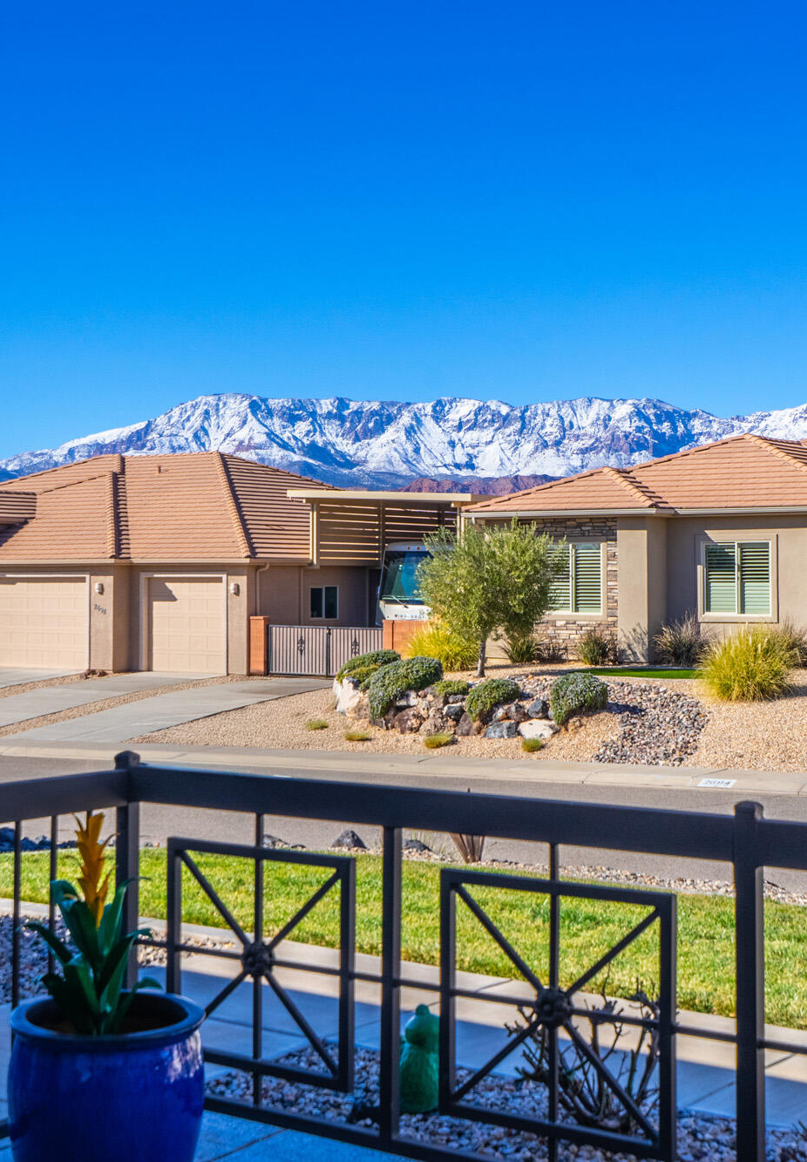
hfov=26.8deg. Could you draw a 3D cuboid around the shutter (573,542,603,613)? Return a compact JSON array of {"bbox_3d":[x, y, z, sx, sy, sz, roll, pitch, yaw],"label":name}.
[{"bbox_3d":[3.964,-0.073,36.400,0.740,1.490,0.080,0,-1,36],"label":"shutter"}]

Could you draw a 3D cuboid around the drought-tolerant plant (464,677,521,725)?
[{"bbox_3d":[1.527,2.063,29.000,0.970,0.810,0.930,0,0,3],"label":"drought-tolerant plant"}]

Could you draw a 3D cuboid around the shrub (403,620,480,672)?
[{"bbox_3d":[0.729,1.260,33.000,1.460,1.020,1.400,0,0,1],"label":"shrub"}]

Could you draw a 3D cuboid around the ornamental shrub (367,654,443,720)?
[{"bbox_3d":[0.024,1.893,29.800,1.350,1.120,1.250,0,0,0],"label":"ornamental shrub"}]

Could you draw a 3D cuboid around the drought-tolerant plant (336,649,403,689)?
[{"bbox_3d":[-0.709,1.816,35.300,1.330,0.800,1.250,0,-1,36],"label":"drought-tolerant plant"}]

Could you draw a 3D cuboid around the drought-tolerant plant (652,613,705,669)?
[{"bbox_3d":[5.536,1.192,34.100,1.050,1.100,1.020,0,0,9],"label":"drought-tolerant plant"}]

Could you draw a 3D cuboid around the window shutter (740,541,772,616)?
[{"bbox_3d":[7.119,-0.041,34.200,0.660,1.490,0.060,0,0,34],"label":"window shutter"}]

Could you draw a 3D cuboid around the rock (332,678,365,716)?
[{"bbox_3d":[-1.129,2.371,34.700,0.680,0.800,0.650,0,-1,36],"label":"rock"}]

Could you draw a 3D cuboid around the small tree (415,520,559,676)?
[{"bbox_3d":[1.680,0.342,34.000,2.900,3.150,2.800,0,0,0],"label":"small tree"}]

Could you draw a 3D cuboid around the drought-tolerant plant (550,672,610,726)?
[{"bbox_3d":[2.975,1.996,28.700,1.030,0.930,1.000,0,0,6],"label":"drought-tolerant plant"}]

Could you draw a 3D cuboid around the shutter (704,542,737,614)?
[{"bbox_3d":[6.666,-0.057,35.600,0.770,1.480,0.080,0,-1,36],"label":"shutter"}]

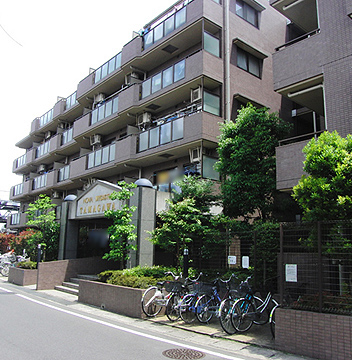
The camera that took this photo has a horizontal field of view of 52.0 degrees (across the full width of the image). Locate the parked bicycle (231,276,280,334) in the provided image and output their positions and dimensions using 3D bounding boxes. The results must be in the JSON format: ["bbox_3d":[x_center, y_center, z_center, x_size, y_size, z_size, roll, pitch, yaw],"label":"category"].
[{"bbox_3d":[1.891,2.794,8.135,1.800,1.080,0.570,10,-14,-37],"label":"parked bicycle"}]

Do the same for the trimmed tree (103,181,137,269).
[{"bbox_3d":[-1.932,1.634,12.248,1.150,3.330,1.150,3,-11,-9],"label":"trimmed tree"}]

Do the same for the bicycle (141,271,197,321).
[{"bbox_3d":[-0.202,3.078,9.745,1.800,1.080,0.570,12,-16,-43],"label":"bicycle"}]

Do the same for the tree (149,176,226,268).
[{"bbox_3d":[0.346,1.480,10.937,2.250,3.200,2.250,1,-11,2],"label":"tree"}]

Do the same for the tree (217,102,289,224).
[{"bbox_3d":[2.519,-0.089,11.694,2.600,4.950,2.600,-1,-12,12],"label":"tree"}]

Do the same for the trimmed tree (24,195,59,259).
[{"bbox_3d":[-6.588,2.471,17.672,1.750,3.650,1.750,5,-12,-20],"label":"trimmed tree"}]

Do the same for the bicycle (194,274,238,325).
[{"bbox_3d":[1.127,2.967,9.070,1.800,1.080,0.570,11,-15,-41],"label":"bicycle"}]

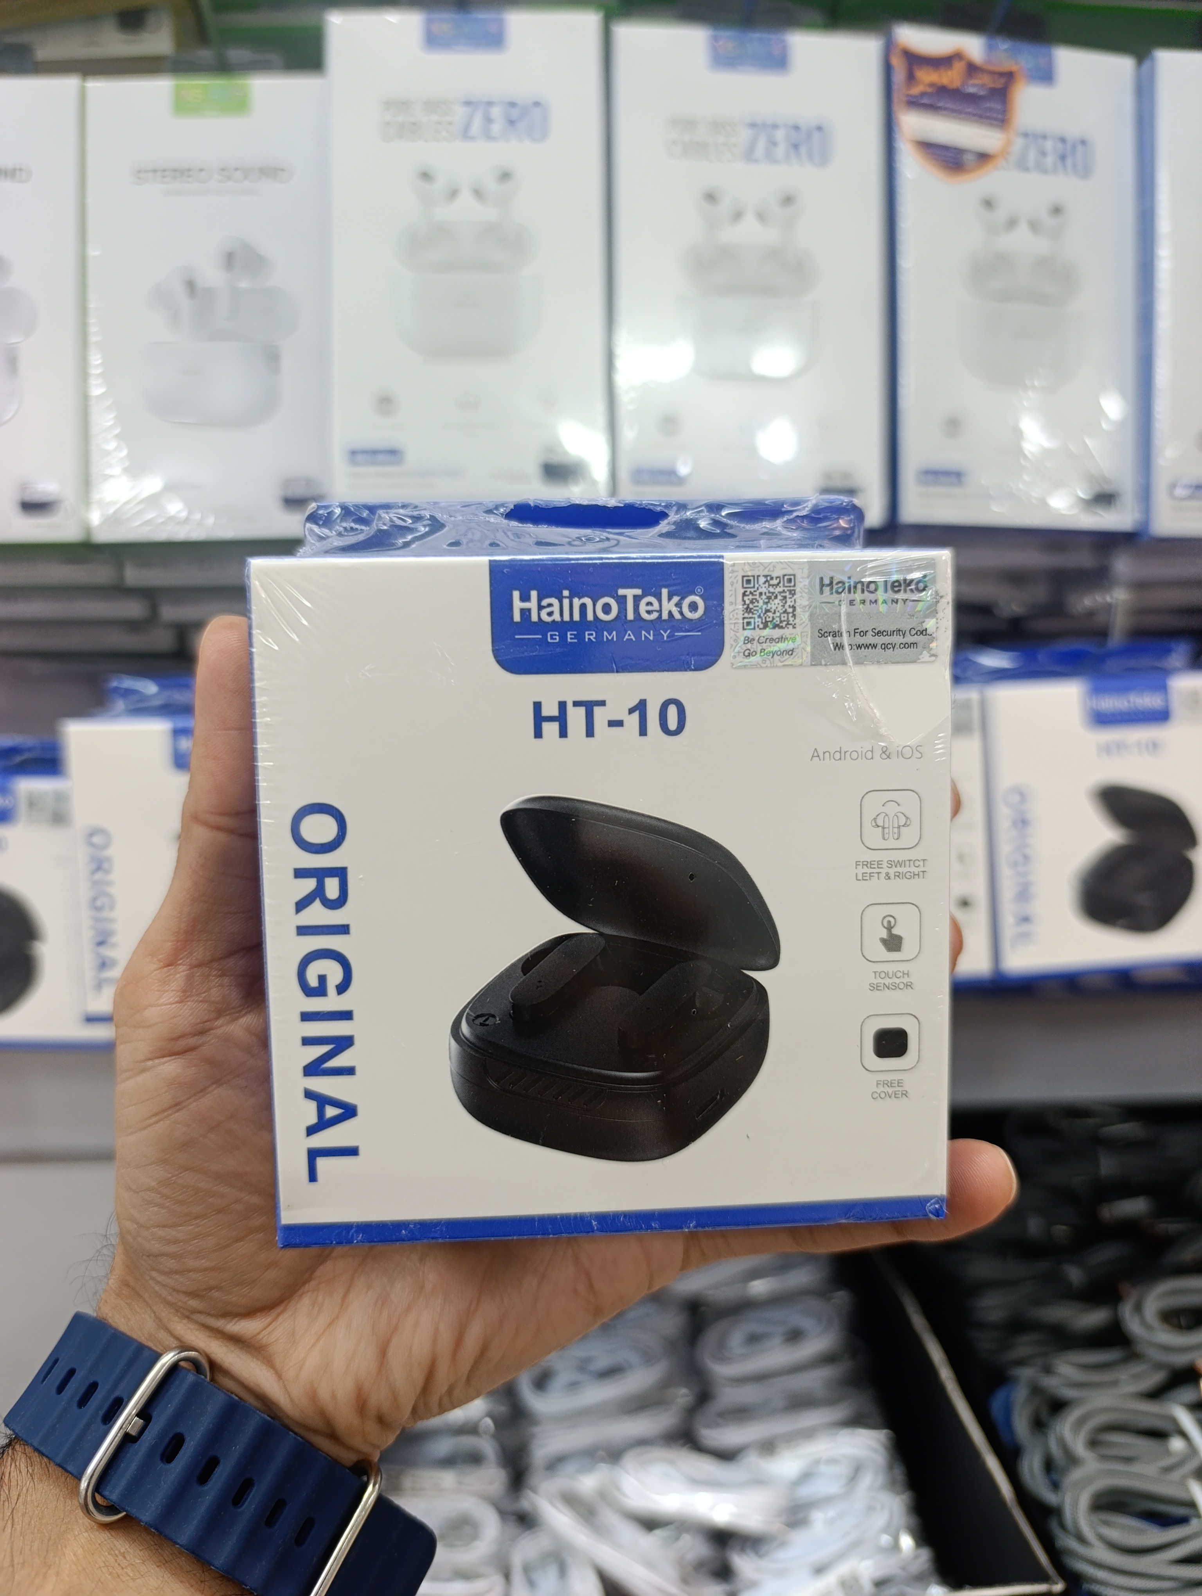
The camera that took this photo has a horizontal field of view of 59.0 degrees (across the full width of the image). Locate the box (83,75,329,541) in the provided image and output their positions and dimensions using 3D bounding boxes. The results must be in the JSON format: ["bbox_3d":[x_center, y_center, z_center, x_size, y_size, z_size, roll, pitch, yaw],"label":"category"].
[{"bbox_3d":[-0.152,-0.191,0.435,0.099,0.180,0.040,-1,1,-1],"label":"box"}]

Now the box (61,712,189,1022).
[{"bbox_3d":[-0.128,0.022,0.384,0.105,0.104,0.040,-1,6,0],"label":"box"}]

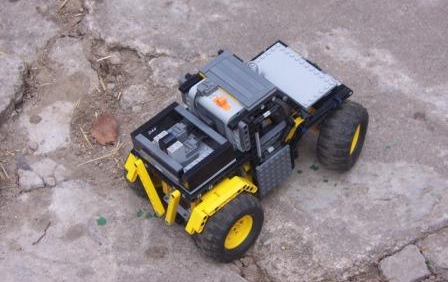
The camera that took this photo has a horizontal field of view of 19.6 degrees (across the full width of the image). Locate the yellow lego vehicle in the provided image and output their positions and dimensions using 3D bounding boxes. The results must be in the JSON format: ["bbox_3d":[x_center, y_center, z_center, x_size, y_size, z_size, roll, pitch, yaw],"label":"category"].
[{"bbox_3d":[0.023,-0.012,1.458,0.267,0.168,0.176,-38,55,-21],"label":"yellow lego vehicle"}]

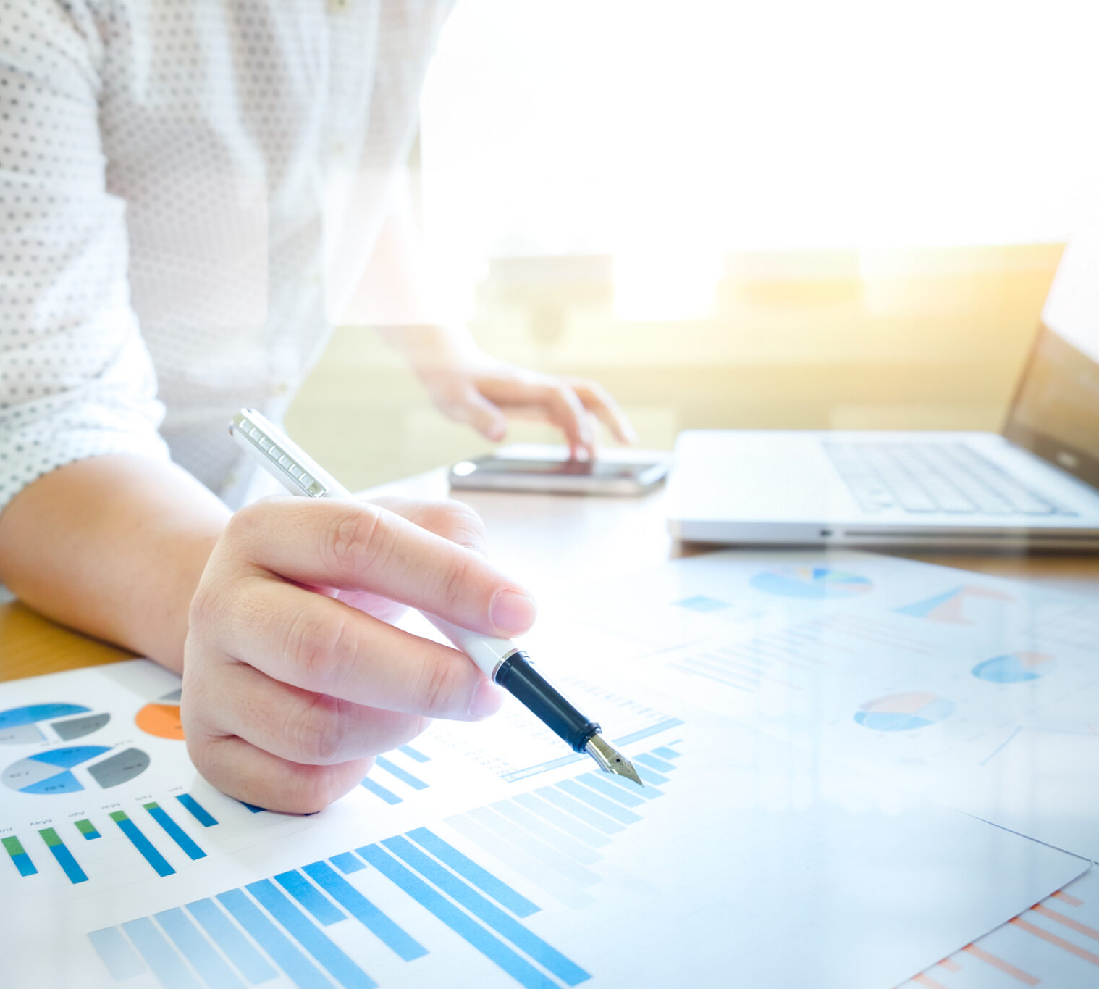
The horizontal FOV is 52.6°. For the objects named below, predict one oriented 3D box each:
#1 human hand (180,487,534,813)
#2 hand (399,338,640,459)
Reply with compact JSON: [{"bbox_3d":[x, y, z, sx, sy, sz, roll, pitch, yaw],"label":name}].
[{"bbox_3d":[-0.054,0.037,0.322,0.103,0.082,0.085,4,12,25],"label":"human hand"},{"bbox_3d":[-0.021,-0.073,0.830,0.172,0.088,0.095,0,11,0],"label":"hand"}]

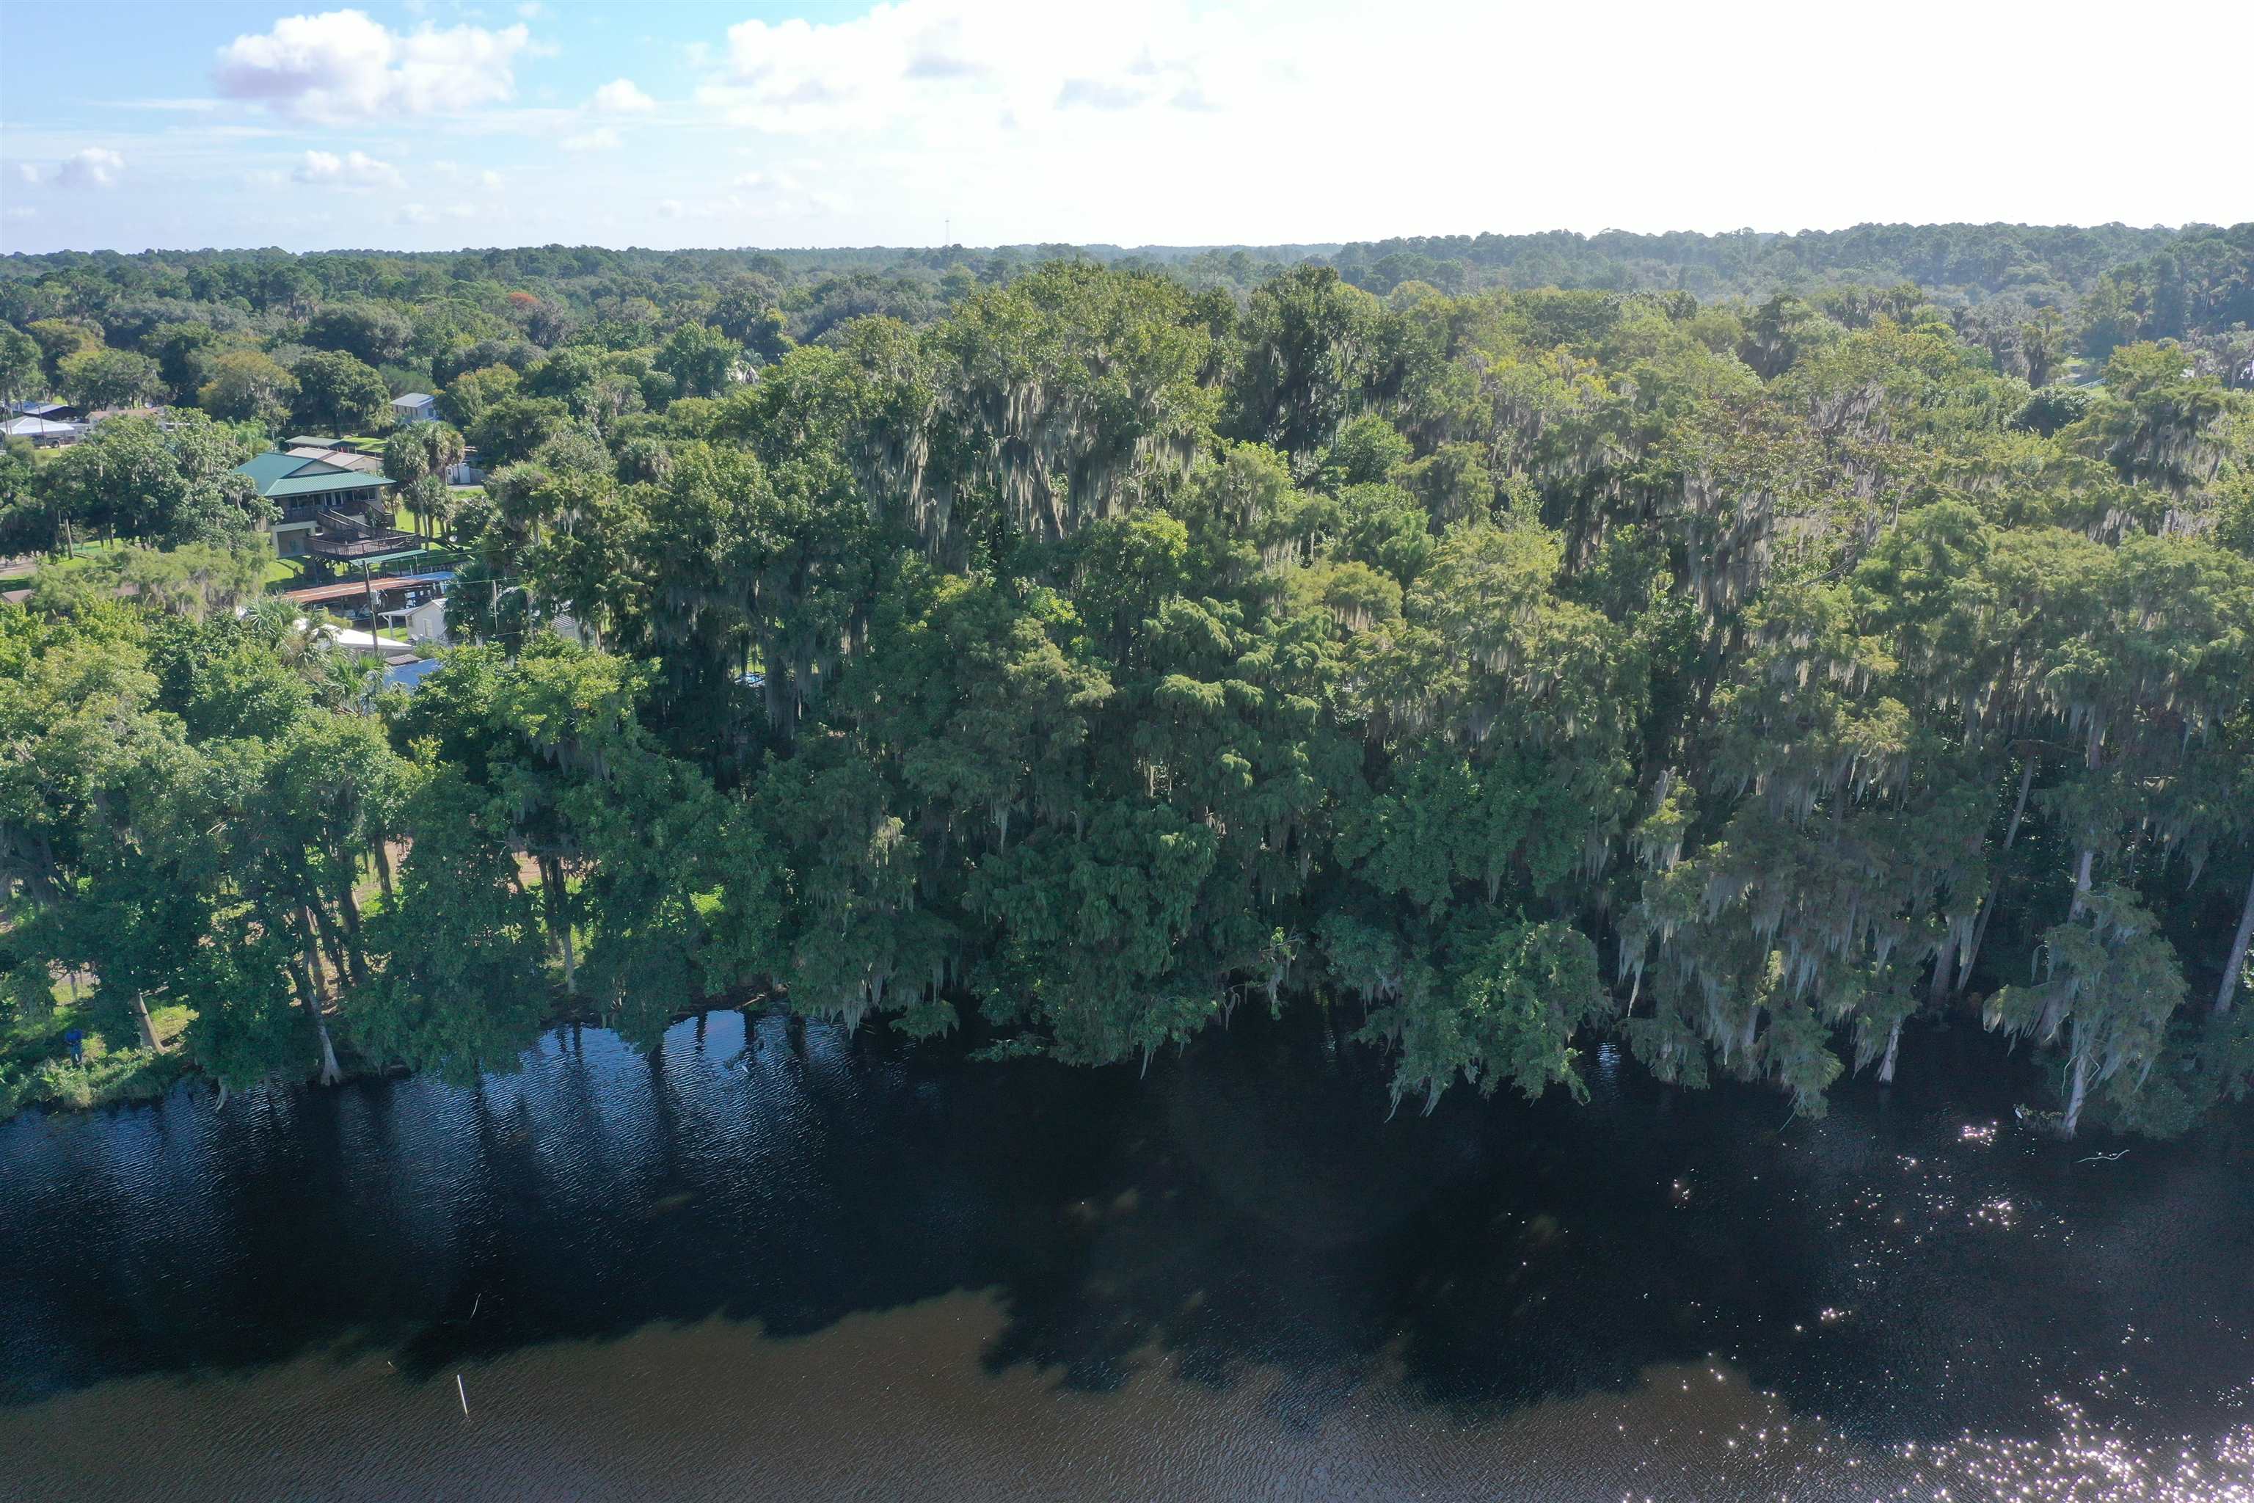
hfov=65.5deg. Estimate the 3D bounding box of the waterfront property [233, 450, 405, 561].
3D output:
[{"bbox_3d":[-77.700,-23.652,166.011,11.554,8.321,12.401,12,20,37],"label":"waterfront property"}]

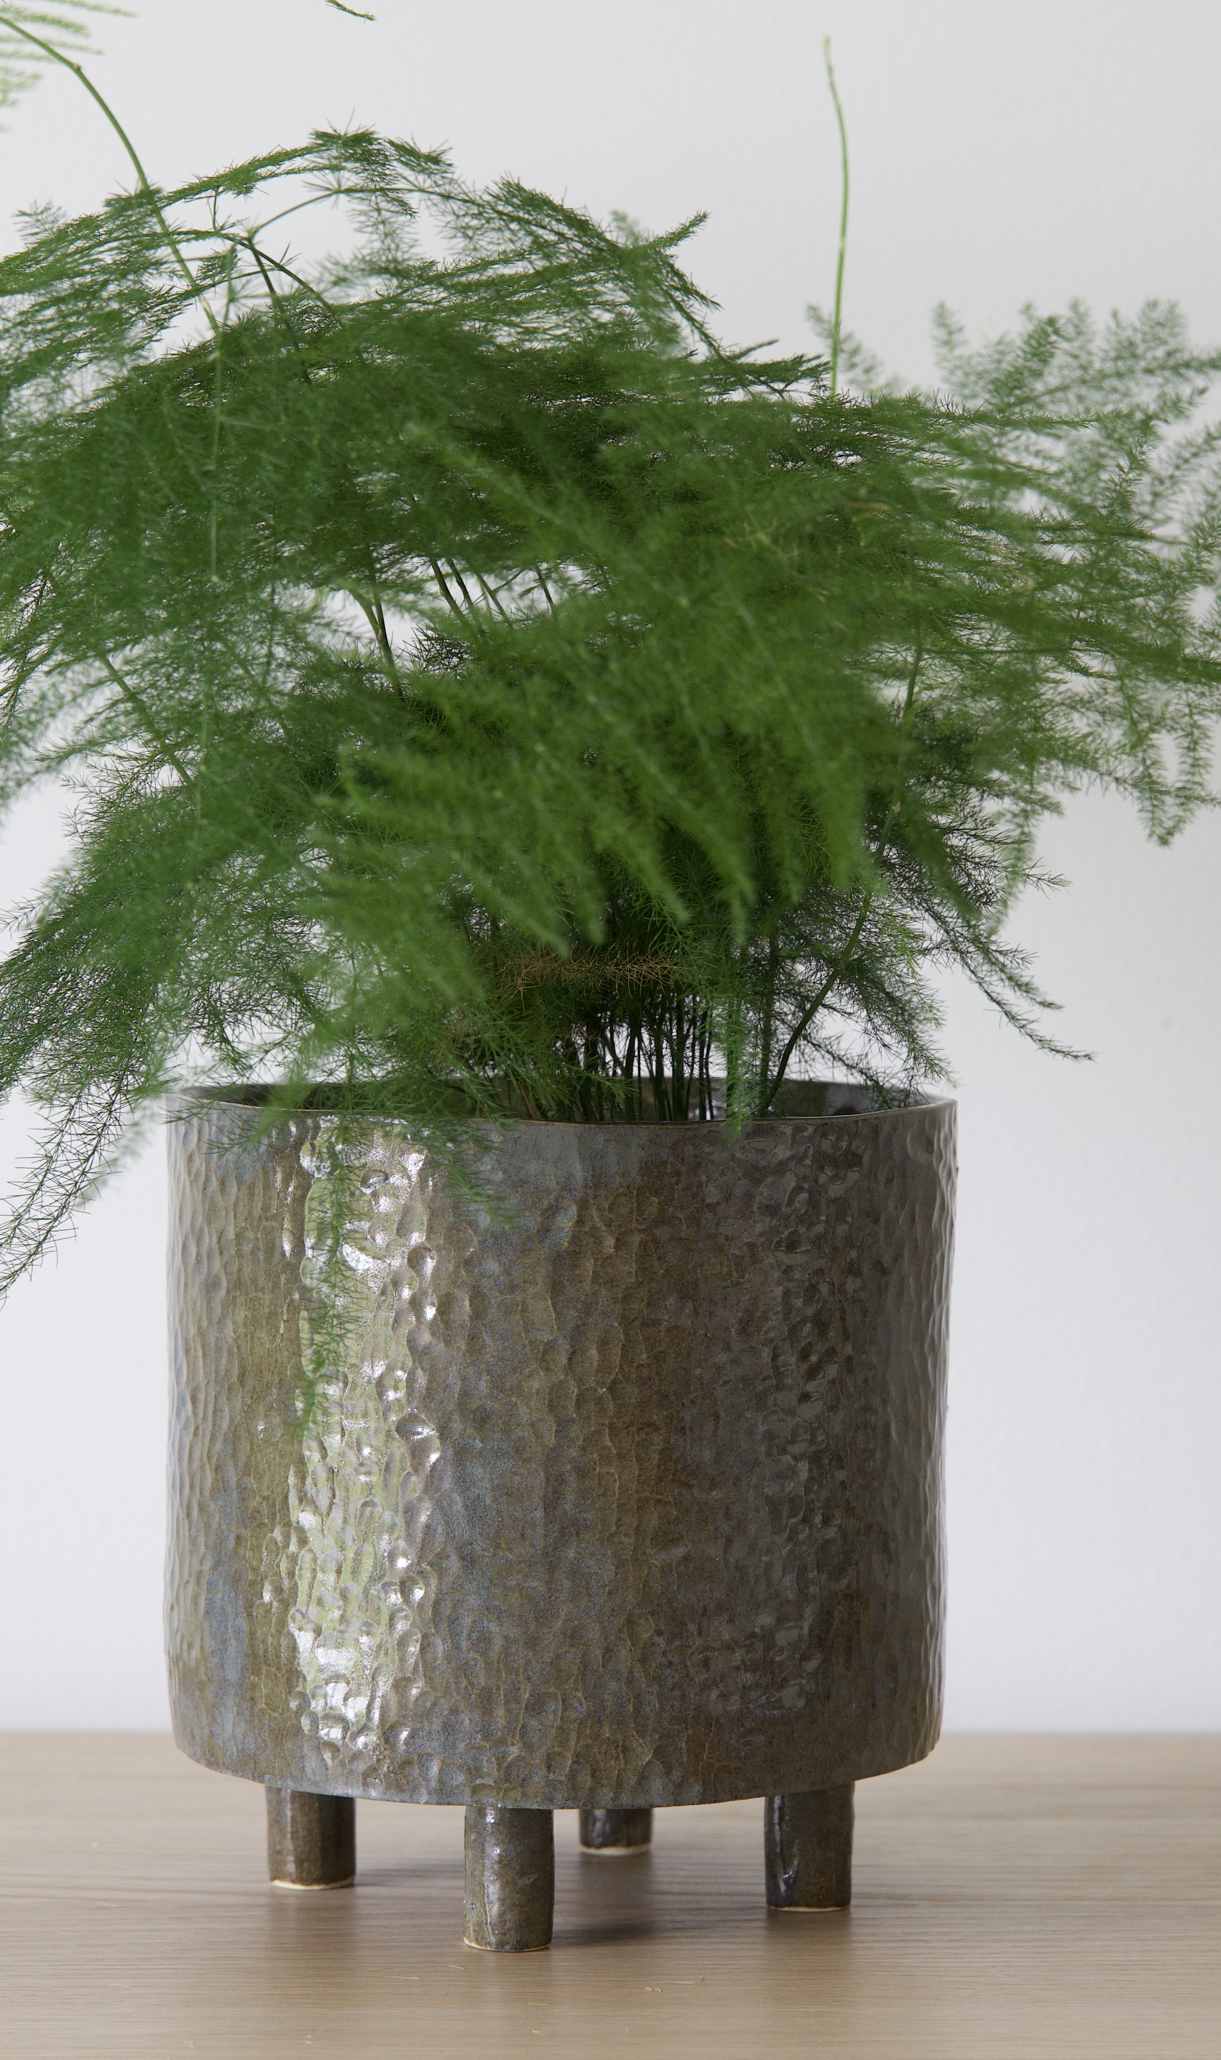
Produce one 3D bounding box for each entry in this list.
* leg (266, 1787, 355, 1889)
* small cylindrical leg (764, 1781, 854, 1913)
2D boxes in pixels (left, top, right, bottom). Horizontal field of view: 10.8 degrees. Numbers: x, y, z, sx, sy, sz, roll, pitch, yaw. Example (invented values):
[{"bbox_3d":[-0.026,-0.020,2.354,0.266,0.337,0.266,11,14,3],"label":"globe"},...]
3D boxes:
[{"bbox_3d":[-0.077,0.201,1.663,0.022,0.039,0.022,0,3,0],"label":"leg"},{"bbox_3d":[0.051,0.202,1.636,0.022,0.039,0.022,0,3,0],"label":"small cylindrical leg"}]

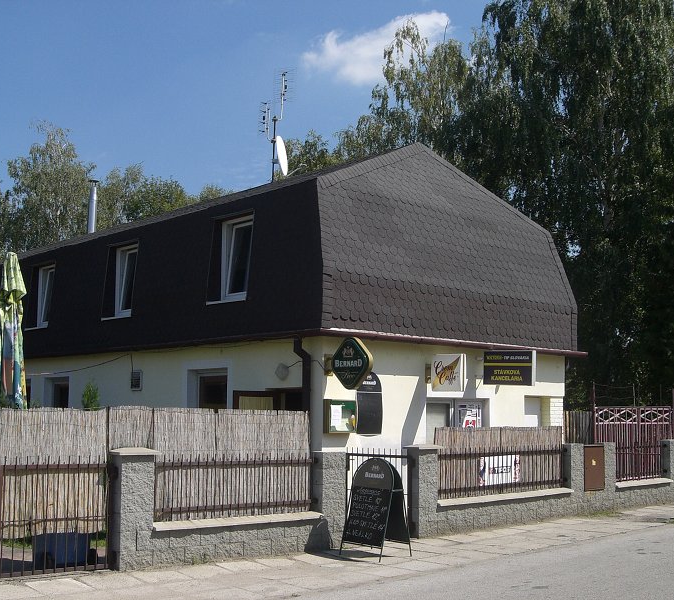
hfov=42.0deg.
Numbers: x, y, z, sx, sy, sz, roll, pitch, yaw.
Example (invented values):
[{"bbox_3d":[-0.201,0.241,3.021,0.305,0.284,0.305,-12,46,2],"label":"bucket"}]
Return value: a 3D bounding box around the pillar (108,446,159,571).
[{"bbox_3d":[-2.118,2.181,9.227,0.436,1.232,0.242,6,-9,-41],"label":"pillar"}]

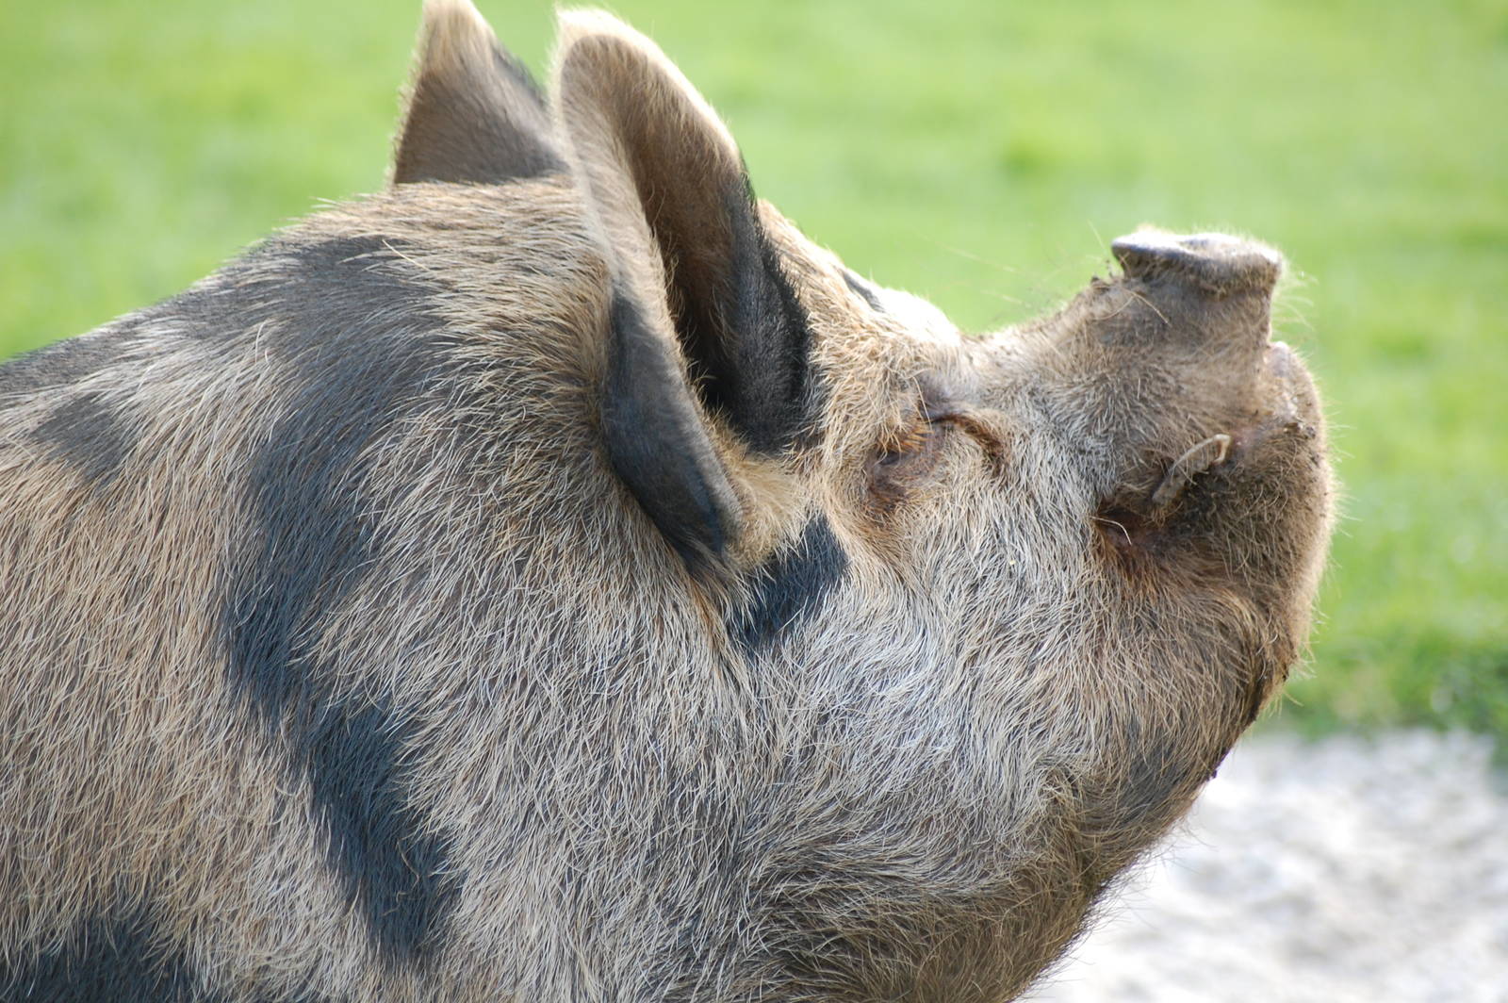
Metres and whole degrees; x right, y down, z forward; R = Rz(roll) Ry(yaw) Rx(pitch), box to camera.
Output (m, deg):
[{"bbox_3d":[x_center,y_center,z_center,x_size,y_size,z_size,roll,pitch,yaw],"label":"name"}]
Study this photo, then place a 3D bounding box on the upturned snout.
[{"bbox_3d":[0.178,-0.095,3.400,0.066,0.021,0.082,6,8,-7],"label":"upturned snout"}]

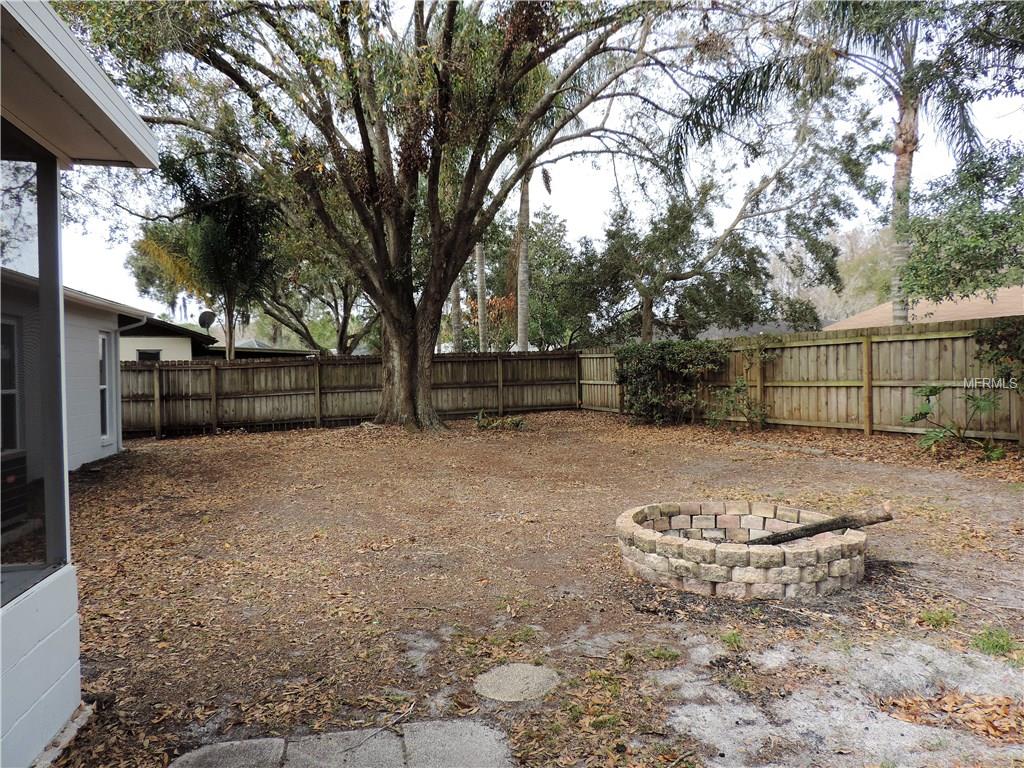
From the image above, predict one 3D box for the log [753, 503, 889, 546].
[{"bbox_3d":[2.144,1.052,5.096,1.060,0.105,0.105,-25,-11,29],"label":"log"}]

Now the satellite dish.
[{"bbox_3d":[-9.451,-1.937,22.000,0.360,0.660,0.570,0,1,45],"label":"satellite dish"}]

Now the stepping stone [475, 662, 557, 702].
[{"bbox_3d":[0.020,1.371,3.240,0.390,0.050,0.390,-1,1,0],"label":"stepping stone"}]

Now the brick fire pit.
[{"bbox_3d":[1.622,1.149,5.141,1.700,0.300,1.660,-1,1,0],"label":"brick fire pit"}]

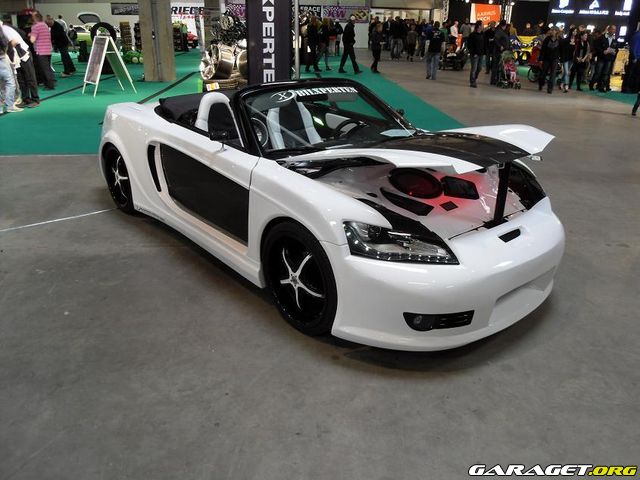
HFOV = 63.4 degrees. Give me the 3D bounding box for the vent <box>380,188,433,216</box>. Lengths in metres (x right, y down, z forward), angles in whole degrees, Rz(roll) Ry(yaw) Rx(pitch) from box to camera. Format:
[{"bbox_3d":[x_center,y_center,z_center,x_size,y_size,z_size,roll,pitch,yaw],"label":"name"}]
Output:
[{"bbox_3d":[0.504,-0.210,3.066,0.342,0.040,0.153,22,35,8],"label":"vent"}]

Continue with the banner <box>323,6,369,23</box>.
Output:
[{"bbox_3d":[1.670,-14.360,32.998,3.020,1.000,0.040,0,23,-3],"label":"banner"}]

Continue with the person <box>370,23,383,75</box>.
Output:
[{"bbox_3d":[1.908,-6.461,17.330,0.380,1.620,0.480,12,26,23],"label":"person"}]

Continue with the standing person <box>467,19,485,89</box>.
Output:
[{"bbox_3d":[4.338,-5.150,14.405,0.420,1.750,0.500,14,26,28],"label":"standing person"}]

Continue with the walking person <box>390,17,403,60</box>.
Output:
[{"bbox_3d":[3.685,-9.557,24.719,0.520,1.860,0.500,7,23,11],"label":"walking person"}]

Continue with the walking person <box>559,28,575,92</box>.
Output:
[{"bbox_3d":[6.868,-5.002,14.425,0.500,1.670,0.360,6,24,9],"label":"walking person"}]

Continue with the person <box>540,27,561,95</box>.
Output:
[{"bbox_3d":[6.398,-5.029,14.414,0.550,1.750,0.500,8,24,13],"label":"person"}]

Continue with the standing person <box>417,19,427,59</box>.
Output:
[{"bbox_3d":[4.874,-9.639,24.867,0.500,1.770,0.380,-1,23,-5],"label":"standing person"}]

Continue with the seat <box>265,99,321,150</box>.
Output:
[{"bbox_3d":[-0.106,-0.770,4.249,0.500,0.880,0.760,-18,30,-38],"label":"seat"}]

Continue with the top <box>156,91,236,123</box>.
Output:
[{"bbox_3d":[-0.736,-1.144,4.443,1.150,0.200,0.500,-18,30,-38],"label":"top"}]

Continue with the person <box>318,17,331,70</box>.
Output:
[{"bbox_3d":[0.190,-6.768,17.911,0.450,1.710,0.460,0,23,-3],"label":"person"}]

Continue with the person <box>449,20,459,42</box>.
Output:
[{"bbox_3d":[6.345,-9.452,24.823,0.380,1.800,0.500,16,27,30],"label":"person"}]

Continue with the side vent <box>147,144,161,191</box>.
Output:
[{"bbox_3d":[-1.261,-0.546,3.951,0.060,0.340,0.155,-18,30,-38],"label":"side vent"}]

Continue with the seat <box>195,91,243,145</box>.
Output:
[{"bbox_3d":[-0.618,-0.609,3.849,0.520,0.880,0.750,-19,31,-39],"label":"seat"}]

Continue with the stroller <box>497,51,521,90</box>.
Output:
[{"bbox_3d":[5.629,-5.049,15.361,0.460,1.000,0.680,-9,25,-24],"label":"stroller"}]

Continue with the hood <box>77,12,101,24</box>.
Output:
[{"bbox_3d":[-10.251,-9.807,22.973,1.200,0.550,0.750,-2,24,-9],"label":"hood"}]

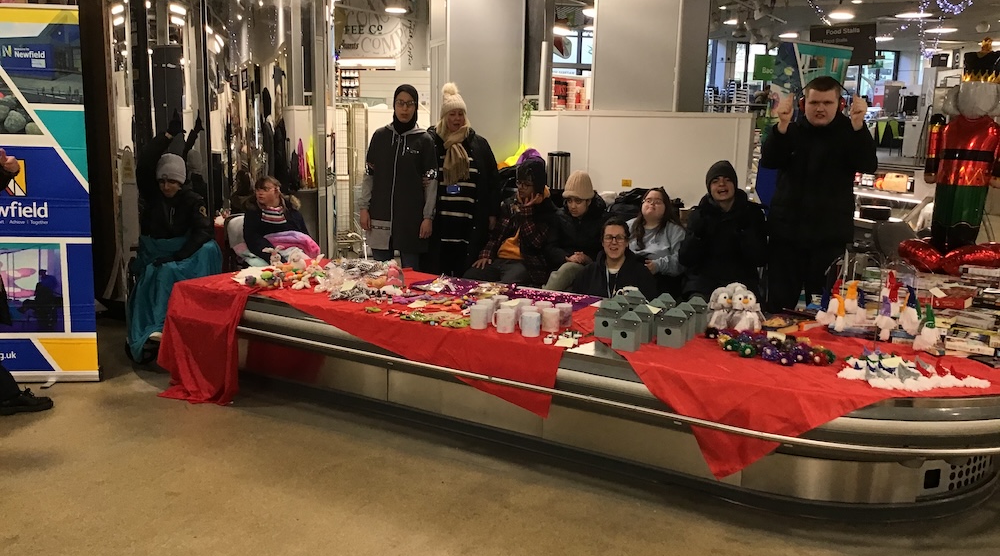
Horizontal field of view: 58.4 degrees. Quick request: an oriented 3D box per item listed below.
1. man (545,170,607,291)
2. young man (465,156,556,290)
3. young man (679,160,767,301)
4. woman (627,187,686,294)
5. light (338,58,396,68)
[{"bbox_3d":[0.431,-0.047,5.415,0.500,1.194,0.760,6,13,24],"label":"man"},{"bbox_3d":[0.077,-0.094,5.514,0.520,1.233,0.760,8,13,31],"label":"young man"},{"bbox_3d":[1.268,-0.026,5.181,0.540,1.280,0.760,2,12,4],"label":"young man"},{"bbox_3d":[0.894,0.026,5.344,0.440,1.098,0.680,3,12,11],"label":"woman"},{"bbox_3d":[-2.270,-3.601,15.000,1.120,0.110,0.110,-2,12,-14],"label":"light"}]

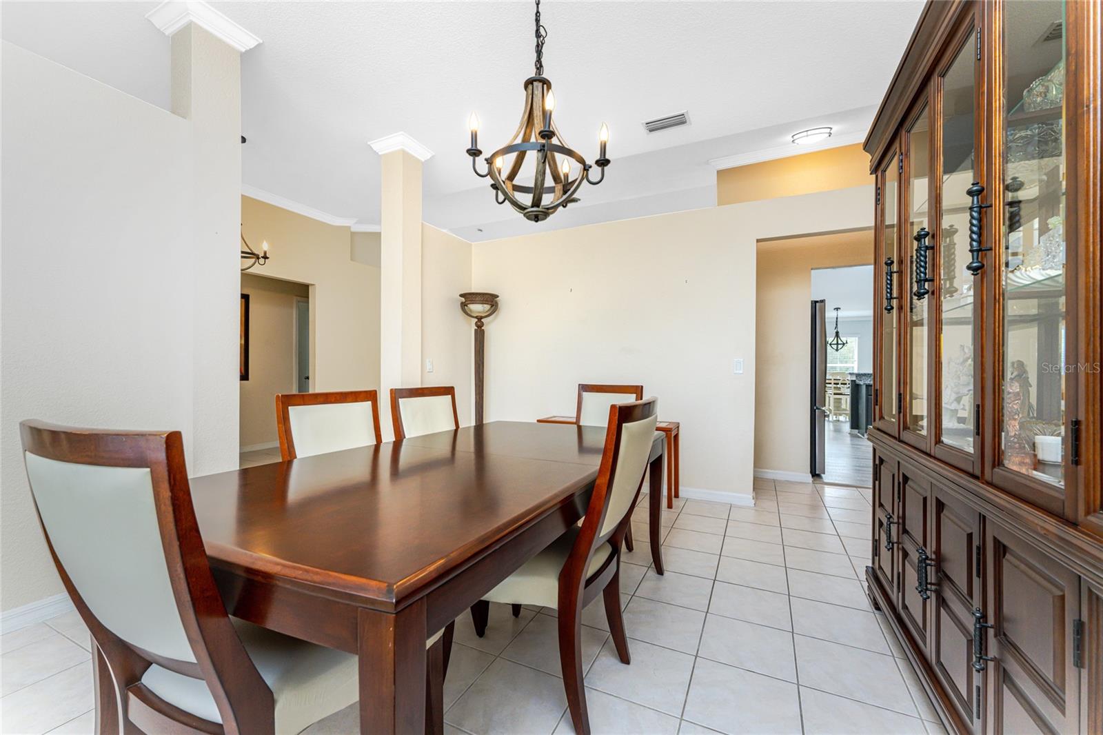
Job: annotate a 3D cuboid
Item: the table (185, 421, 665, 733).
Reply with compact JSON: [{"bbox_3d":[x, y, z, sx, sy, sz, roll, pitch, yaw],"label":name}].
[{"bbox_3d":[-0.317,0.719,1.705,1.113,0.759,1.906,0,0,27],"label":"table"}]

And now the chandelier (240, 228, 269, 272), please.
[{"bbox_3d":[-2.627,-1.008,3.610,0.421,0.471,0.421,0,0,26],"label":"chandelier"}]

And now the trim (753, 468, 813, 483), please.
[{"bbox_3d":[2.263,1.054,4.182,0.522,0.089,0.016,0,0,26],"label":"trim"}]

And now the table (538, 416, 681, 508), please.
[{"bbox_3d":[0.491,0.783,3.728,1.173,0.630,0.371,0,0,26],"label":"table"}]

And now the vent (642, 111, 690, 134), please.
[{"bbox_3d":[0.914,-1.931,3.404,0.353,0.020,0.204,0,0,26],"label":"vent"}]

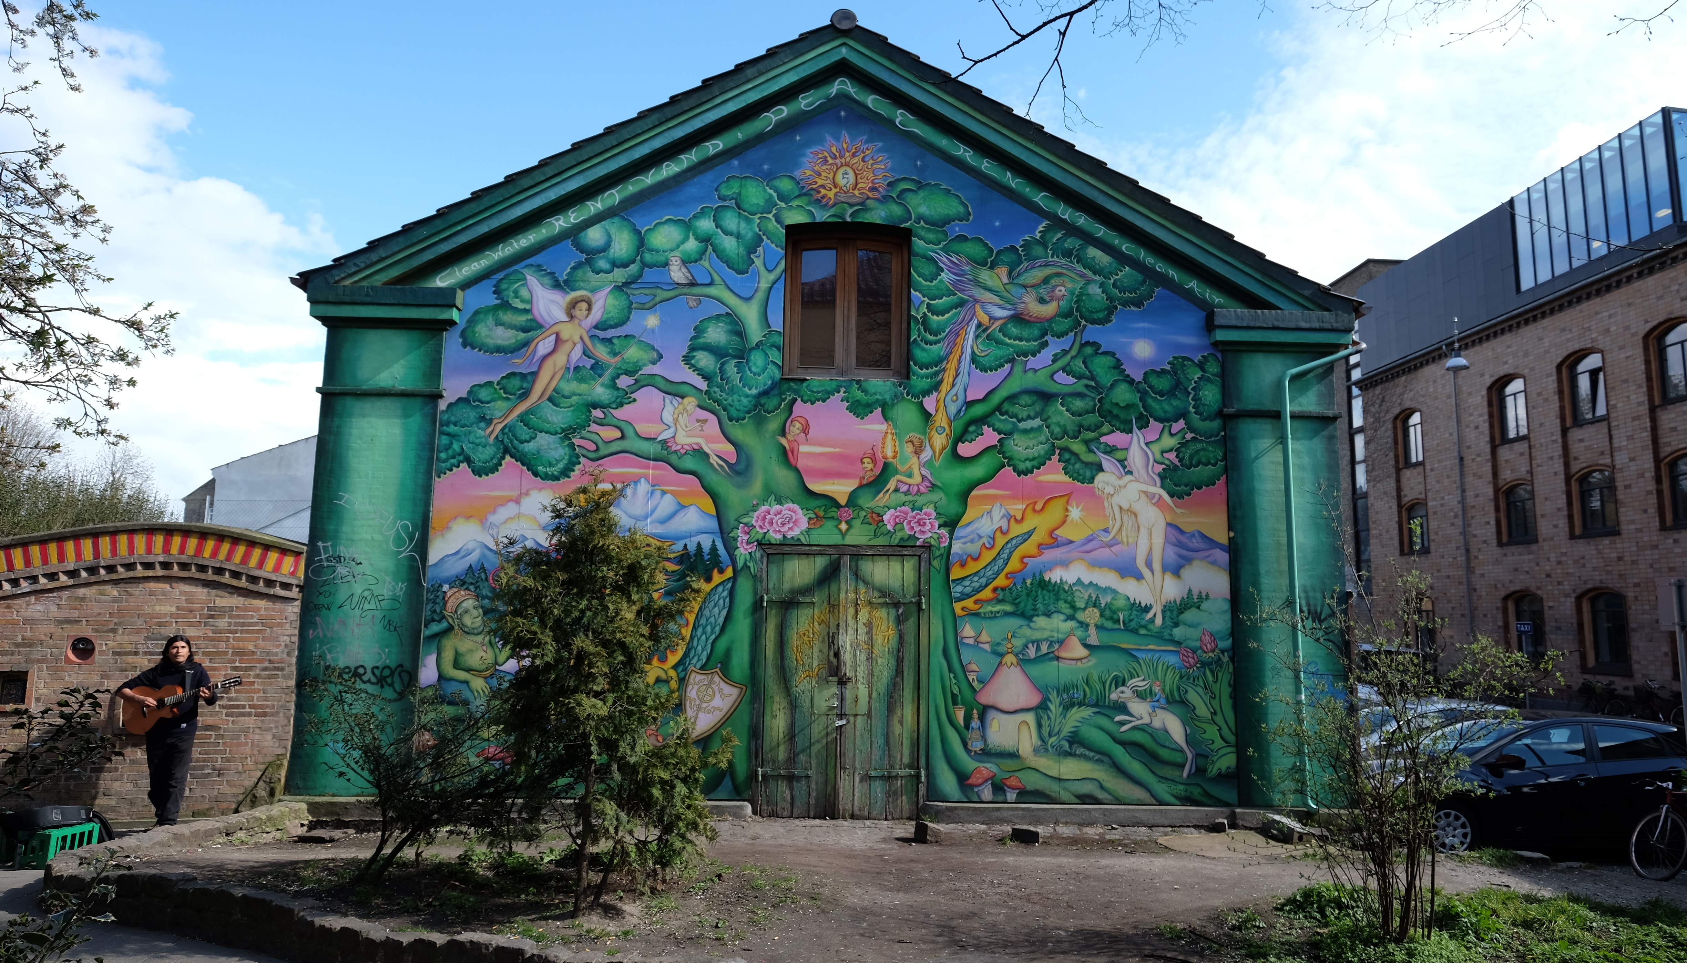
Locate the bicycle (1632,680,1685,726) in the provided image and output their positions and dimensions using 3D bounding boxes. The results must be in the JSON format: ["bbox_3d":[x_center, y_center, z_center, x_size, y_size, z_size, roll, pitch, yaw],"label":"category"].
[{"bbox_3d":[16.883,4.726,21.300,0.600,1.080,1.780,1,-8,1],"label":"bicycle"}]

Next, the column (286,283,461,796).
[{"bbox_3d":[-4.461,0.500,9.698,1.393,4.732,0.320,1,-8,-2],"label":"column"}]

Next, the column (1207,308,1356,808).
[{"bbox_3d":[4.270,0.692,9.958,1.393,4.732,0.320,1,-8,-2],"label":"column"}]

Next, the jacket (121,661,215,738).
[{"bbox_3d":[-5.824,1.880,8.880,0.680,0.640,0.380,4,-9,-22],"label":"jacket"}]

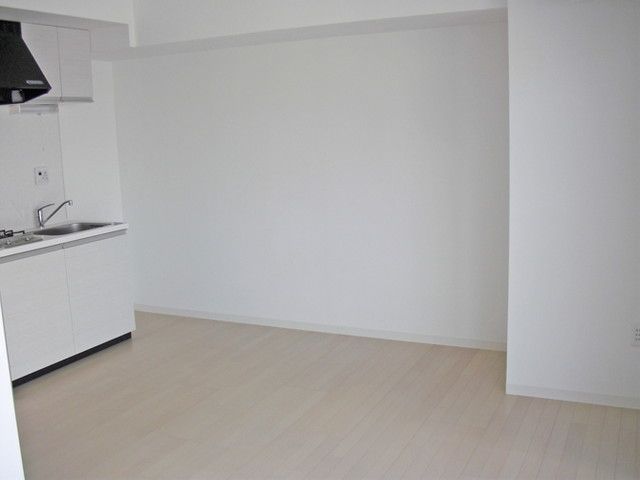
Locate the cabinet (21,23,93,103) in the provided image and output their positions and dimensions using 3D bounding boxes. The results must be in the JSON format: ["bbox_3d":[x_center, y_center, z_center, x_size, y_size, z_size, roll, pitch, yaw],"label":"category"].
[{"bbox_3d":[-1.896,-1.179,4.747,0.350,0.510,0.600,3,10,26],"label":"cabinet"}]

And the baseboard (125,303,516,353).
[{"bbox_3d":[-0.143,0.640,5.203,3.240,0.060,0.018,3,10,26],"label":"baseboard"}]

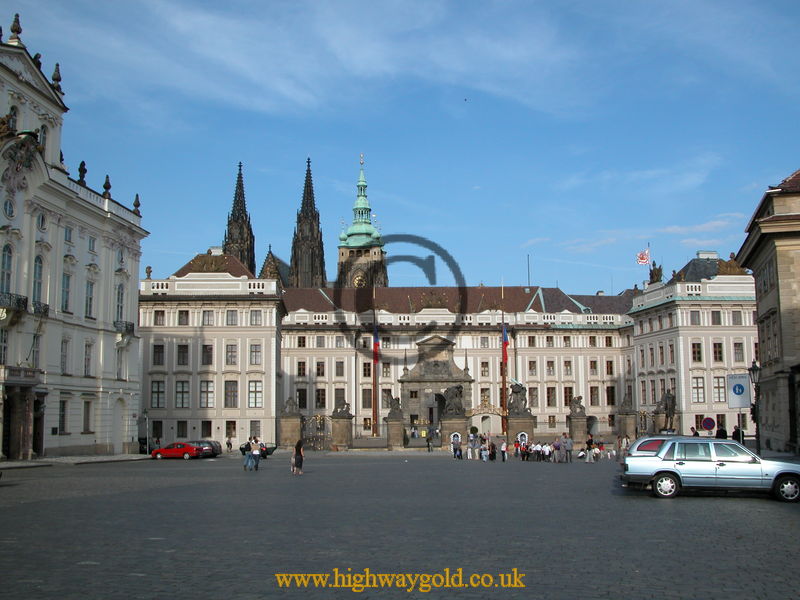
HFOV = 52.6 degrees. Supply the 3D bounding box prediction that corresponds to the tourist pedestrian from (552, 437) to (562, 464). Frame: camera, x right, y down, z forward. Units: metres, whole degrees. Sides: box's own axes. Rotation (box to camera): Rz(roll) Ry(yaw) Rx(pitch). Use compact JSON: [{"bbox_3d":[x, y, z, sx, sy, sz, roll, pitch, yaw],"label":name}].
[{"bbox_3d":[9.392,8.975,48.300,0.500,1.580,0.360,-5,-9,30],"label":"tourist pedestrian"}]

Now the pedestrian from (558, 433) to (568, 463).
[{"bbox_3d":[9.732,8.782,48.000,0.500,1.760,0.360,6,-10,-37],"label":"pedestrian"}]

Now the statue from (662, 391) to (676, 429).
[{"bbox_3d":[20.323,8.333,61.000,1.000,3.020,0.850,-3,-8,17],"label":"statue"}]

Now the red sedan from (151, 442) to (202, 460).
[{"bbox_3d":[-17.837,12.048,64.500,4.000,1.380,1.700,-2,-8,14],"label":"red sedan"}]

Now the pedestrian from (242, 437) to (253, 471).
[{"bbox_3d":[-7.918,8.001,42.000,0.550,1.760,0.420,1,-8,-8],"label":"pedestrian"}]

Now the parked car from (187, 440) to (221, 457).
[{"bbox_3d":[-18.159,13.658,74.000,1.750,1.480,4.400,7,-11,-42],"label":"parked car"}]

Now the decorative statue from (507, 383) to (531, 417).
[{"bbox_3d":[14.210,11.932,97.000,2.800,4.000,2.400,0,-8,-6],"label":"decorative statue"}]

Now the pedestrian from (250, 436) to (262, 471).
[{"bbox_3d":[-7.477,7.986,42.000,0.580,1.750,0.420,1,-8,-8],"label":"pedestrian"}]

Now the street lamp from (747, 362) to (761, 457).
[{"bbox_3d":[15.866,5.051,36.000,0.600,4.650,0.600,0,-8,0],"label":"street lamp"}]

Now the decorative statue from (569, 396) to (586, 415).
[{"bbox_3d":[18.044,10.796,82.000,1.600,2.150,1.300,0,-8,-6],"label":"decorative statue"}]

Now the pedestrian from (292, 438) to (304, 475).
[{"bbox_3d":[-4.969,7.749,39.800,0.550,1.660,0.420,1,-8,-8],"label":"pedestrian"}]

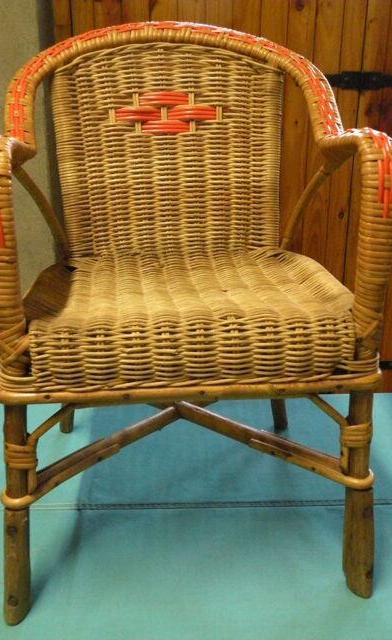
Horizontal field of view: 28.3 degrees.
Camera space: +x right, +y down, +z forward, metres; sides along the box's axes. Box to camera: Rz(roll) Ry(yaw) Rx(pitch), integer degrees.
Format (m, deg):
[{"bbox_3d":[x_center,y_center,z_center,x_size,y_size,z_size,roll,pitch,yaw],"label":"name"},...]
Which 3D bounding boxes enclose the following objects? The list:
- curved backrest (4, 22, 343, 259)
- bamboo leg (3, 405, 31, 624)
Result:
[{"bbox_3d":[-0.027,-0.199,0.914,0.368,0.282,0.151,-2,18,-4],"label":"curved backrest"},{"bbox_3d":[-0.172,0.191,0.745,0.027,0.255,0.026,3,24,-6],"label":"bamboo leg"}]

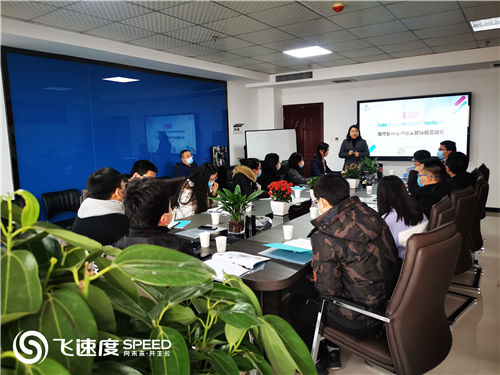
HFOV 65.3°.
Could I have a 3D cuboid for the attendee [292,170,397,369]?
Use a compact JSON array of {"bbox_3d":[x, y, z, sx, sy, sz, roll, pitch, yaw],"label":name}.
[{"bbox_3d":[0.505,0.533,2.174,0.560,1.230,0.690,-6,9,-28],"label":"attendee"}]

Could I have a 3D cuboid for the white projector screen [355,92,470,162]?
[{"bbox_3d":[2.921,-1.066,7.129,1.940,1.160,0.090,4,9,34],"label":"white projector screen"}]

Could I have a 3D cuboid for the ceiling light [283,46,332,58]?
[{"bbox_3d":[0.860,-1.997,5.785,0.590,0.050,0.590,4,9,34],"label":"ceiling light"}]

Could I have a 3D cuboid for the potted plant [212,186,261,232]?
[{"bbox_3d":[-0.094,0.143,2.677,0.320,0.323,0.300,-2,7,0],"label":"potted plant"}]

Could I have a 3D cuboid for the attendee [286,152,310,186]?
[{"bbox_3d":[0.801,0.090,5.525,0.740,1.200,0.520,0,8,12],"label":"attendee"}]

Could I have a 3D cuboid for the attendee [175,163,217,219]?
[{"bbox_3d":[-0.397,0.359,3.482,0.660,1.170,0.480,0,8,14],"label":"attendee"}]

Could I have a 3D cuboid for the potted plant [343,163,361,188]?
[{"bbox_3d":[1.299,-0.146,4.932,0.210,0.300,0.210,4,9,34],"label":"potted plant"}]

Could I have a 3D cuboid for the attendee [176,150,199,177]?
[{"bbox_3d":[-0.753,0.046,5.953,0.780,1.260,0.560,1,8,16],"label":"attendee"}]

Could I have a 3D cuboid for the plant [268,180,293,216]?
[{"bbox_3d":[0.249,0.083,3.243,0.190,0.276,0.190,-2,7,0],"label":"plant"}]

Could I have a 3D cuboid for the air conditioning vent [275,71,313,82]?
[{"bbox_3d":[0.861,-2.121,7.525,0.790,0.125,0.040,4,9,34],"label":"air conditioning vent"}]

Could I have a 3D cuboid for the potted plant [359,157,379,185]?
[{"bbox_3d":[1.613,-0.224,5.267,0.250,0.350,0.250,4,9,34],"label":"potted plant"}]

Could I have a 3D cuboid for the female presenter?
[{"bbox_3d":[1.834,-0.328,6.858,0.520,1.535,0.340,1,8,17],"label":"female presenter"}]

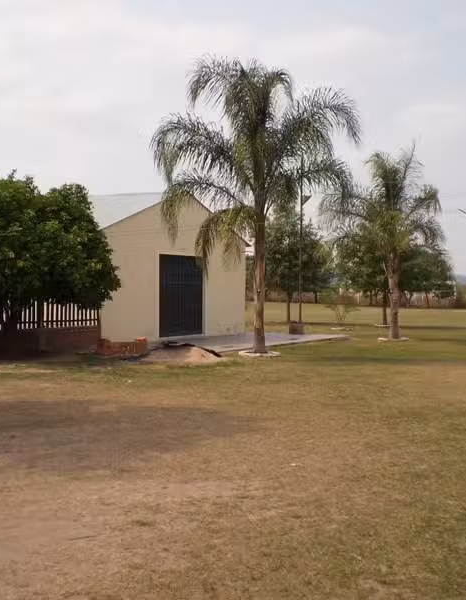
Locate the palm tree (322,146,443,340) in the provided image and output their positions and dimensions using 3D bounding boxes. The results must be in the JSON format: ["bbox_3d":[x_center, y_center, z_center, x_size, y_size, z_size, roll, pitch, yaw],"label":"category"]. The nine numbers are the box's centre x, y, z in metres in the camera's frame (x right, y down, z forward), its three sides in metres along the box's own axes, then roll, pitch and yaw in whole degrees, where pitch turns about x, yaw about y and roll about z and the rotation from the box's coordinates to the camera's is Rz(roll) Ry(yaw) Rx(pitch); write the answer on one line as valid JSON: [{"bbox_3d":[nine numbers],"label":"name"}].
[{"bbox_3d":[5.318,-2.038,29.383,4.300,6.750,4.200,0,1,0],"label":"palm tree"}]

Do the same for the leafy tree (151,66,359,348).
[{"bbox_3d":[0.606,-2.570,22.377,5.600,7.950,5.400,0,1,0],"label":"leafy tree"}]

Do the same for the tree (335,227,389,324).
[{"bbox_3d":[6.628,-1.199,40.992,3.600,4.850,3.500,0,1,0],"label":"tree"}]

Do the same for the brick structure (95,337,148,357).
[{"bbox_3d":[-2.975,1.167,22.213,1.380,0.480,0.600,0,1,-24],"label":"brick structure"}]

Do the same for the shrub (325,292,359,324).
[{"bbox_3d":[5.264,0.435,40.008,1.650,1.600,1.600,0,1,0],"label":"shrub"}]

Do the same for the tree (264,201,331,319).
[{"bbox_3d":[3.434,-2.013,44.985,3.700,6.400,3.600,0,1,0],"label":"tree"}]

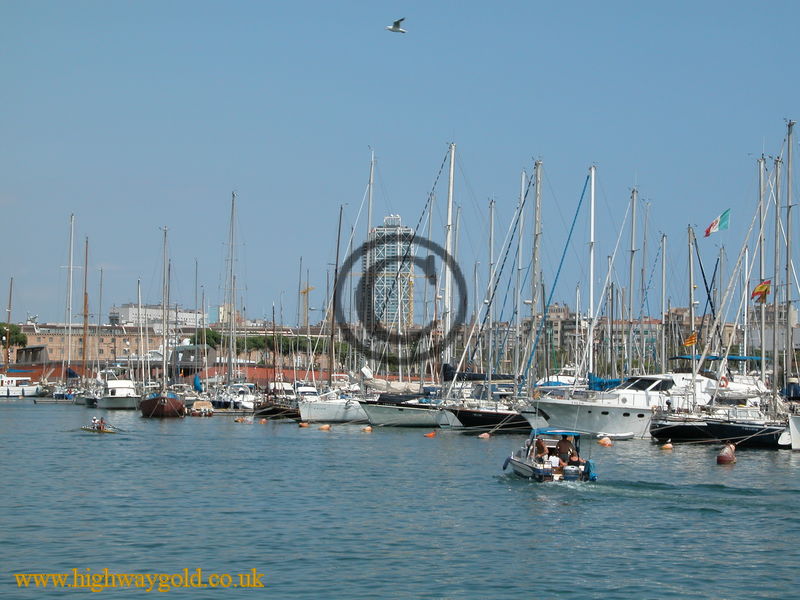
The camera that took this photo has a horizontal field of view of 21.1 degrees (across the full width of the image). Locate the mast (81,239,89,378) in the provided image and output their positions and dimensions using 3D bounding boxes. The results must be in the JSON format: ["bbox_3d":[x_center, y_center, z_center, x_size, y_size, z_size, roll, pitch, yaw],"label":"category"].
[{"bbox_3d":[-39.233,1.299,268.120,0.300,18.226,0.300,0,-2,0],"label":"mast"}]

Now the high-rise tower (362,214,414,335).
[{"bbox_3d":[-10.833,-2.315,1990.000,36.000,154.000,36.000,1,-2,-18],"label":"high-rise tower"}]

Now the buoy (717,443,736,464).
[{"bbox_3d":[14.244,6.686,93.623,0.820,0.980,0.820,0,-2,0],"label":"buoy"}]

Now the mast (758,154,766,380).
[{"bbox_3d":[21.147,-1.295,125.123,0.240,14.044,0.240,0,-2,0],"label":"mast"}]

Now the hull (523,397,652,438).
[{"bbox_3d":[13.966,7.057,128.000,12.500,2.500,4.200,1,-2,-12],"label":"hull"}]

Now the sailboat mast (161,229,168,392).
[{"bbox_3d":[-22.072,1.024,202.089,0.260,15.709,0.260,0,-2,0],"label":"sailboat mast"}]

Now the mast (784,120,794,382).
[{"bbox_3d":[21.401,-1.894,118.000,0.250,16.000,0.250,1,-2,-12],"label":"mast"}]

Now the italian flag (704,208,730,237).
[{"bbox_3d":[18.022,-4.399,122.000,1.450,1.400,0.250,1,-2,-9],"label":"italian flag"}]

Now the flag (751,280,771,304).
[{"bbox_3d":[18.953,-0.447,113.000,1.000,1.000,0.200,1,-2,-9],"label":"flag"}]

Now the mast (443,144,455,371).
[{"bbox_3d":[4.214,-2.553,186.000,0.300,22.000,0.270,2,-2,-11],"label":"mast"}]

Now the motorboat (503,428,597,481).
[{"bbox_3d":[5.490,5.781,80.547,2.050,2.000,5.100,1,-2,-26],"label":"motorboat"}]

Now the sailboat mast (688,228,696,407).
[{"bbox_3d":[15.923,1.062,117.000,0.220,10.200,0.220,0,-2,-12],"label":"sailboat mast"}]

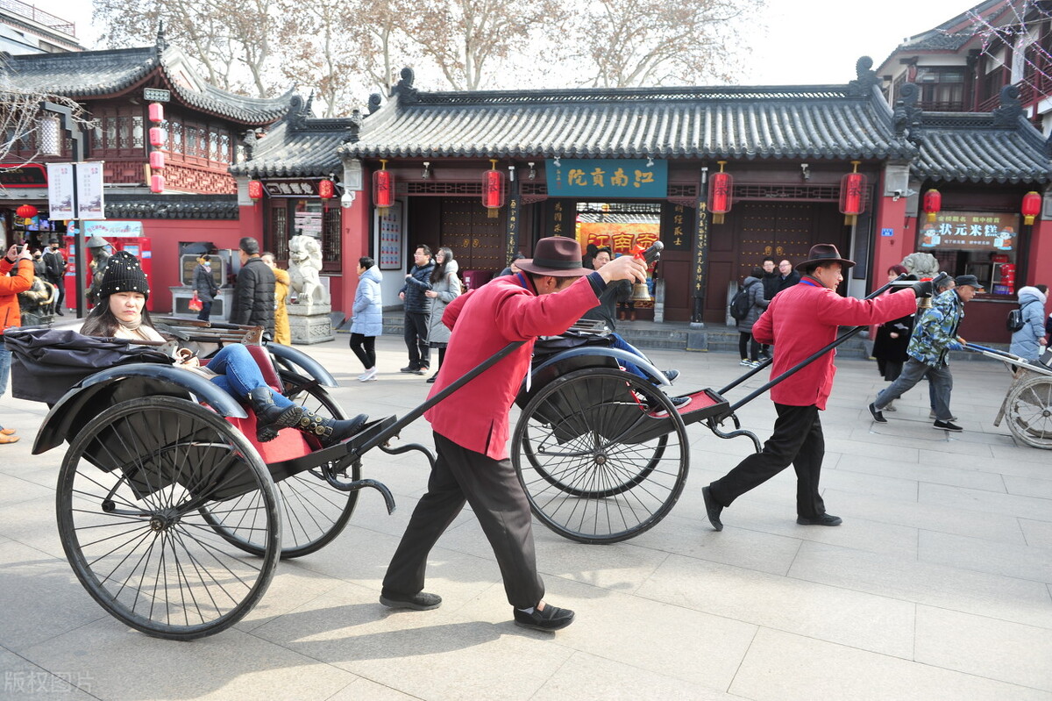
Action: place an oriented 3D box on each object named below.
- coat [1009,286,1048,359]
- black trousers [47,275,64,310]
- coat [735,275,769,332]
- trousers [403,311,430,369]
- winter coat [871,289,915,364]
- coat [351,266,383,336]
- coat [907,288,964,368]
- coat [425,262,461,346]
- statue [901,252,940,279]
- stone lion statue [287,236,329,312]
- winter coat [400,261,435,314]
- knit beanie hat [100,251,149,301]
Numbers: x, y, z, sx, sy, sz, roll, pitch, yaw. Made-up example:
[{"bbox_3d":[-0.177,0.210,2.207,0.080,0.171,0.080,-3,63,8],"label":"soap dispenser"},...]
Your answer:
[{"bbox_3d":[6.554,-0.343,9.900,0.430,0.960,0.500,1,7,-2],"label":"coat"},{"bbox_3d":[-10.829,-1.352,17.502,0.400,0.848,0.420,7,9,36],"label":"black trousers"},{"bbox_3d":[3.606,-0.734,12.038,0.400,0.916,0.500,-2,8,-25],"label":"coat"},{"bbox_3d":[-1.462,-0.151,10.213,0.330,0.830,0.400,-3,9,-34],"label":"trousers"},{"bbox_3d":[4.450,-0.297,9.200,0.430,0.920,0.520,1,7,-6],"label":"winter coat"},{"bbox_3d":[-2.033,-0.625,9.703,0.420,0.918,0.480,1,7,-2],"label":"coat"},{"bbox_3d":[4.209,-0.234,7.800,0.500,0.800,0.520,21,15,26],"label":"coat"},{"bbox_3d":[-1.026,-0.572,9.505,0.400,1.108,0.500,-3,9,-34],"label":"coat"},{"bbox_3d":[6.110,-0.880,11.850,0.650,1.300,0.850,3,7,14],"label":"statue"},{"bbox_3d":[-3.888,-1.348,13.500,0.580,1.373,0.780,3,7,14],"label":"stone lion statue"},{"bbox_3d":[-1.456,-0.856,10.300,0.420,0.740,0.550,-3,8,-37],"label":"winter coat"},{"bbox_3d":[-1.799,-0.338,3.400,0.200,0.220,0.220,-4,8,-38],"label":"knit beanie hat"}]

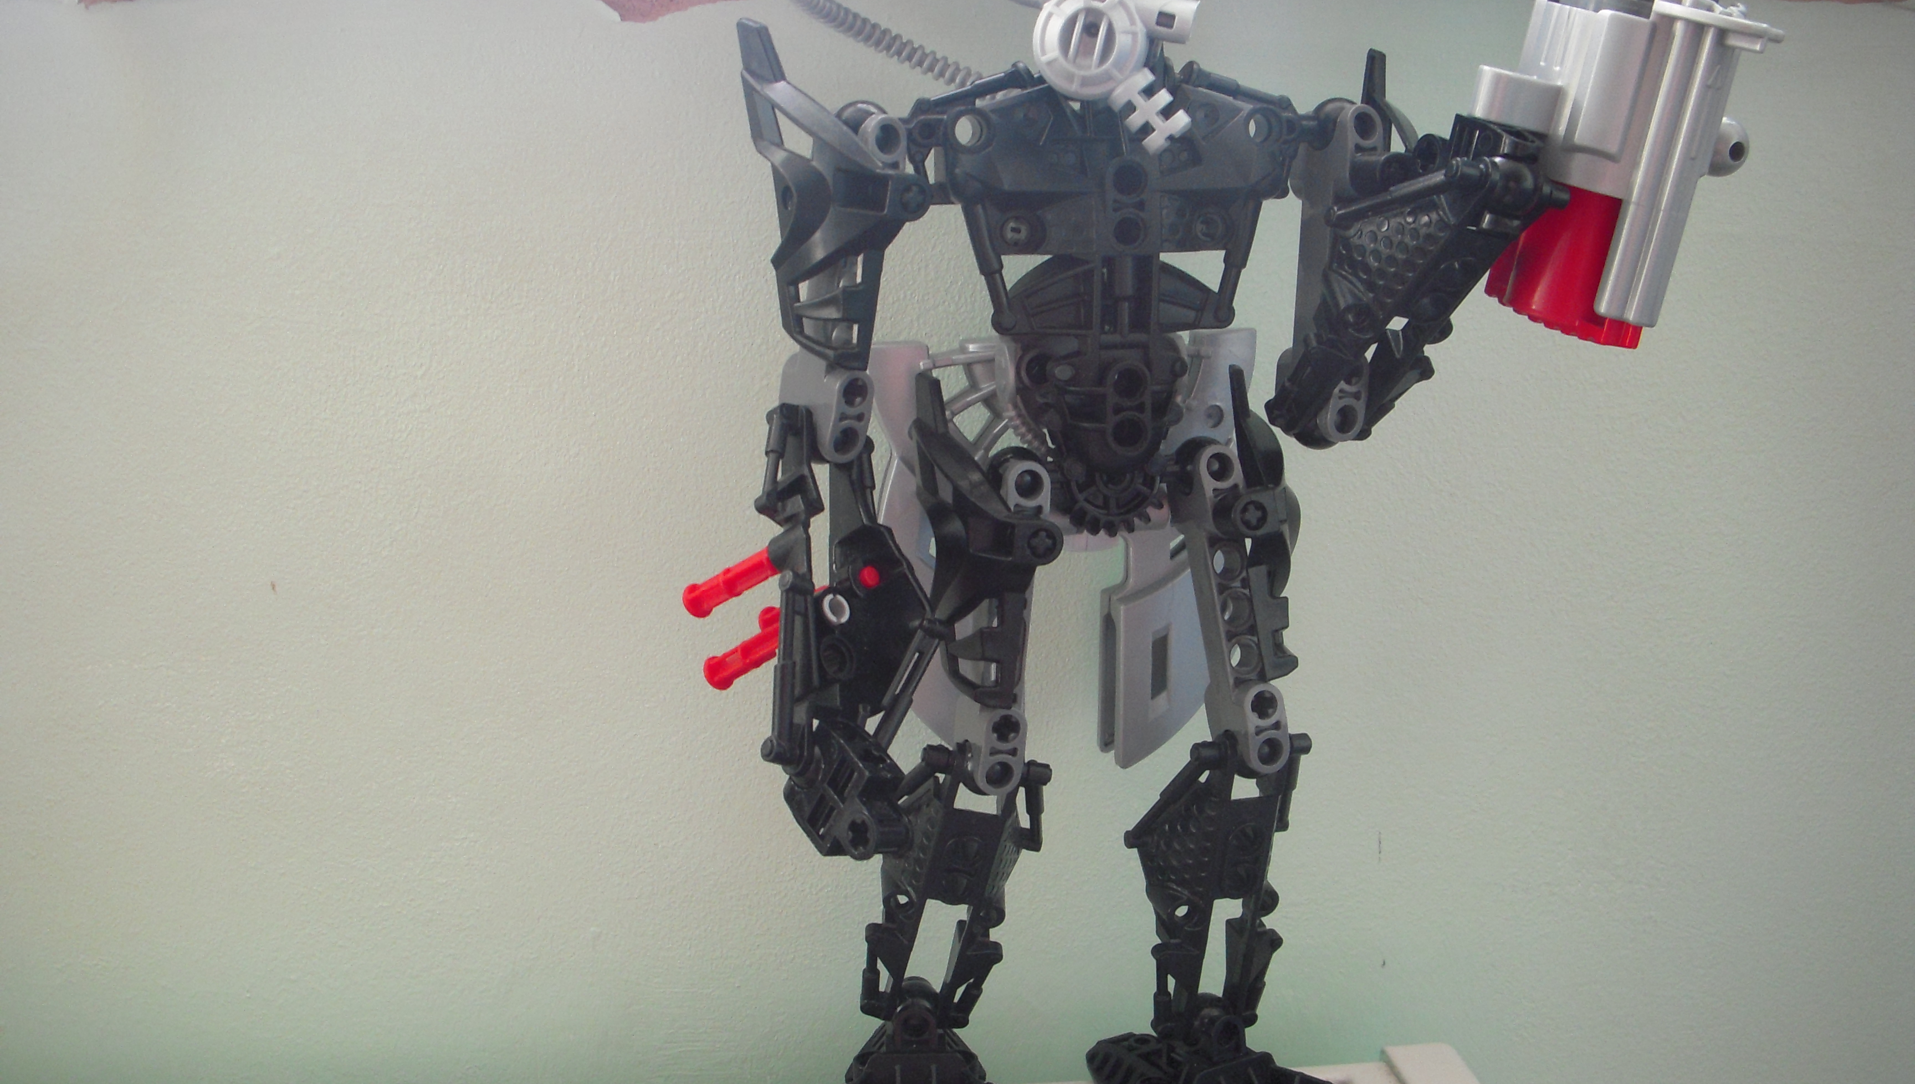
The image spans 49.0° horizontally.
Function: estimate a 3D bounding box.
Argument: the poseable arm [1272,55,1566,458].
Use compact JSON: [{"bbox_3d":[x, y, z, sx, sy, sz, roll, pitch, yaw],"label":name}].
[{"bbox_3d":[0.071,-0.046,0.331,0.043,0.060,0.043,-1,13,-6],"label":"poseable arm"}]

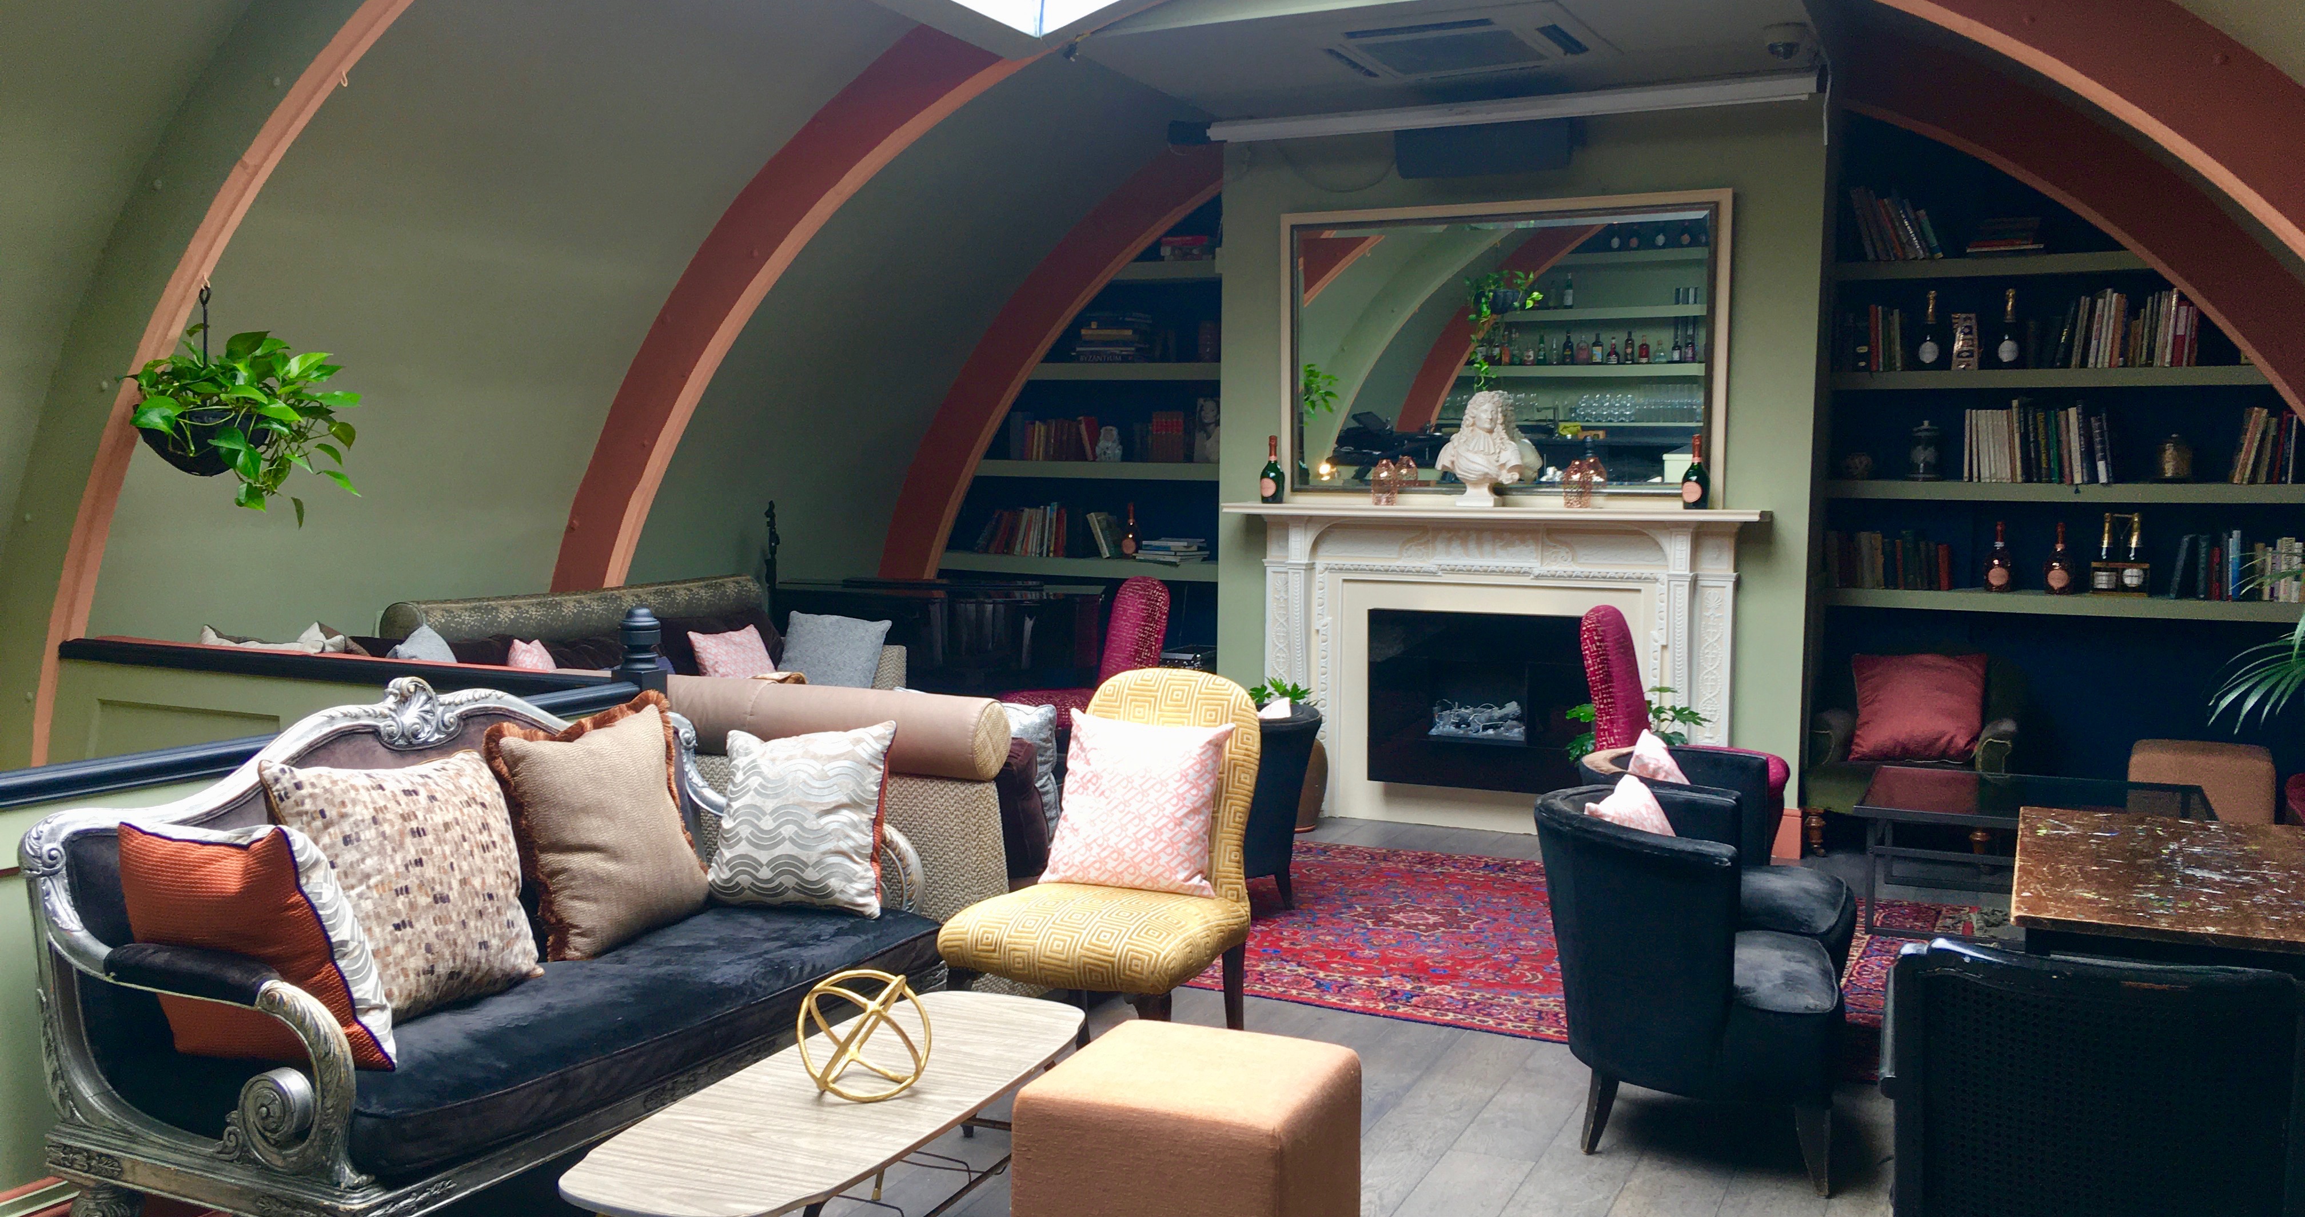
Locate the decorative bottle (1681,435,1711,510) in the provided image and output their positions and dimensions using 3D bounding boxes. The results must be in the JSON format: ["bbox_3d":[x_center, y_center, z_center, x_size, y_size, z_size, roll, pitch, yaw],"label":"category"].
[{"bbox_3d":[2.088,-0.531,7.439,0.105,0.292,0.105,2,4,26],"label":"decorative bottle"}]

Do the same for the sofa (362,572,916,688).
[{"bbox_3d":[-1.945,0.407,7.750,0.869,1.008,2.338,2,5,25],"label":"sofa"}]

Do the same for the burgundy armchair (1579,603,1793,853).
[{"bbox_3d":[1.818,0.505,6.566,0.670,1.010,0.530,1,4,10],"label":"burgundy armchair"}]

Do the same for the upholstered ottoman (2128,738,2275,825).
[{"bbox_3d":[3.949,0.754,7.317,0.479,0.438,0.450,2,5,25],"label":"upholstered ottoman"}]

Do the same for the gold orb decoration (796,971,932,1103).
[{"bbox_3d":[-0.509,0.757,3.412,0.235,0.235,0.235,0,5,0],"label":"gold orb decoration"}]

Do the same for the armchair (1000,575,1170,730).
[{"bbox_3d":[-0.292,0.375,8.244,0.670,1.010,0.530,1,4,6],"label":"armchair"}]

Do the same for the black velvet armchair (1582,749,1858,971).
[{"bbox_3d":[1.459,0.755,4.992,0.710,0.705,0.680,2,4,24],"label":"black velvet armchair"}]

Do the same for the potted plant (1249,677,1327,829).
[{"bbox_3d":[0.551,0.597,7.918,0.370,0.627,0.370,1,4,0],"label":"potted plant"}]

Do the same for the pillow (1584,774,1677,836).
[{"bbox_3d":[1.179,0.606,4.541,0.140,0.420,0.430,-28,-8,24],"label":"pillow"}]

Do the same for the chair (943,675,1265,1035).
[{"bbox_3d":[-0.128,0.639,4.704,0.550,0.940,0.690,3,4,29],"label":"chair"}]

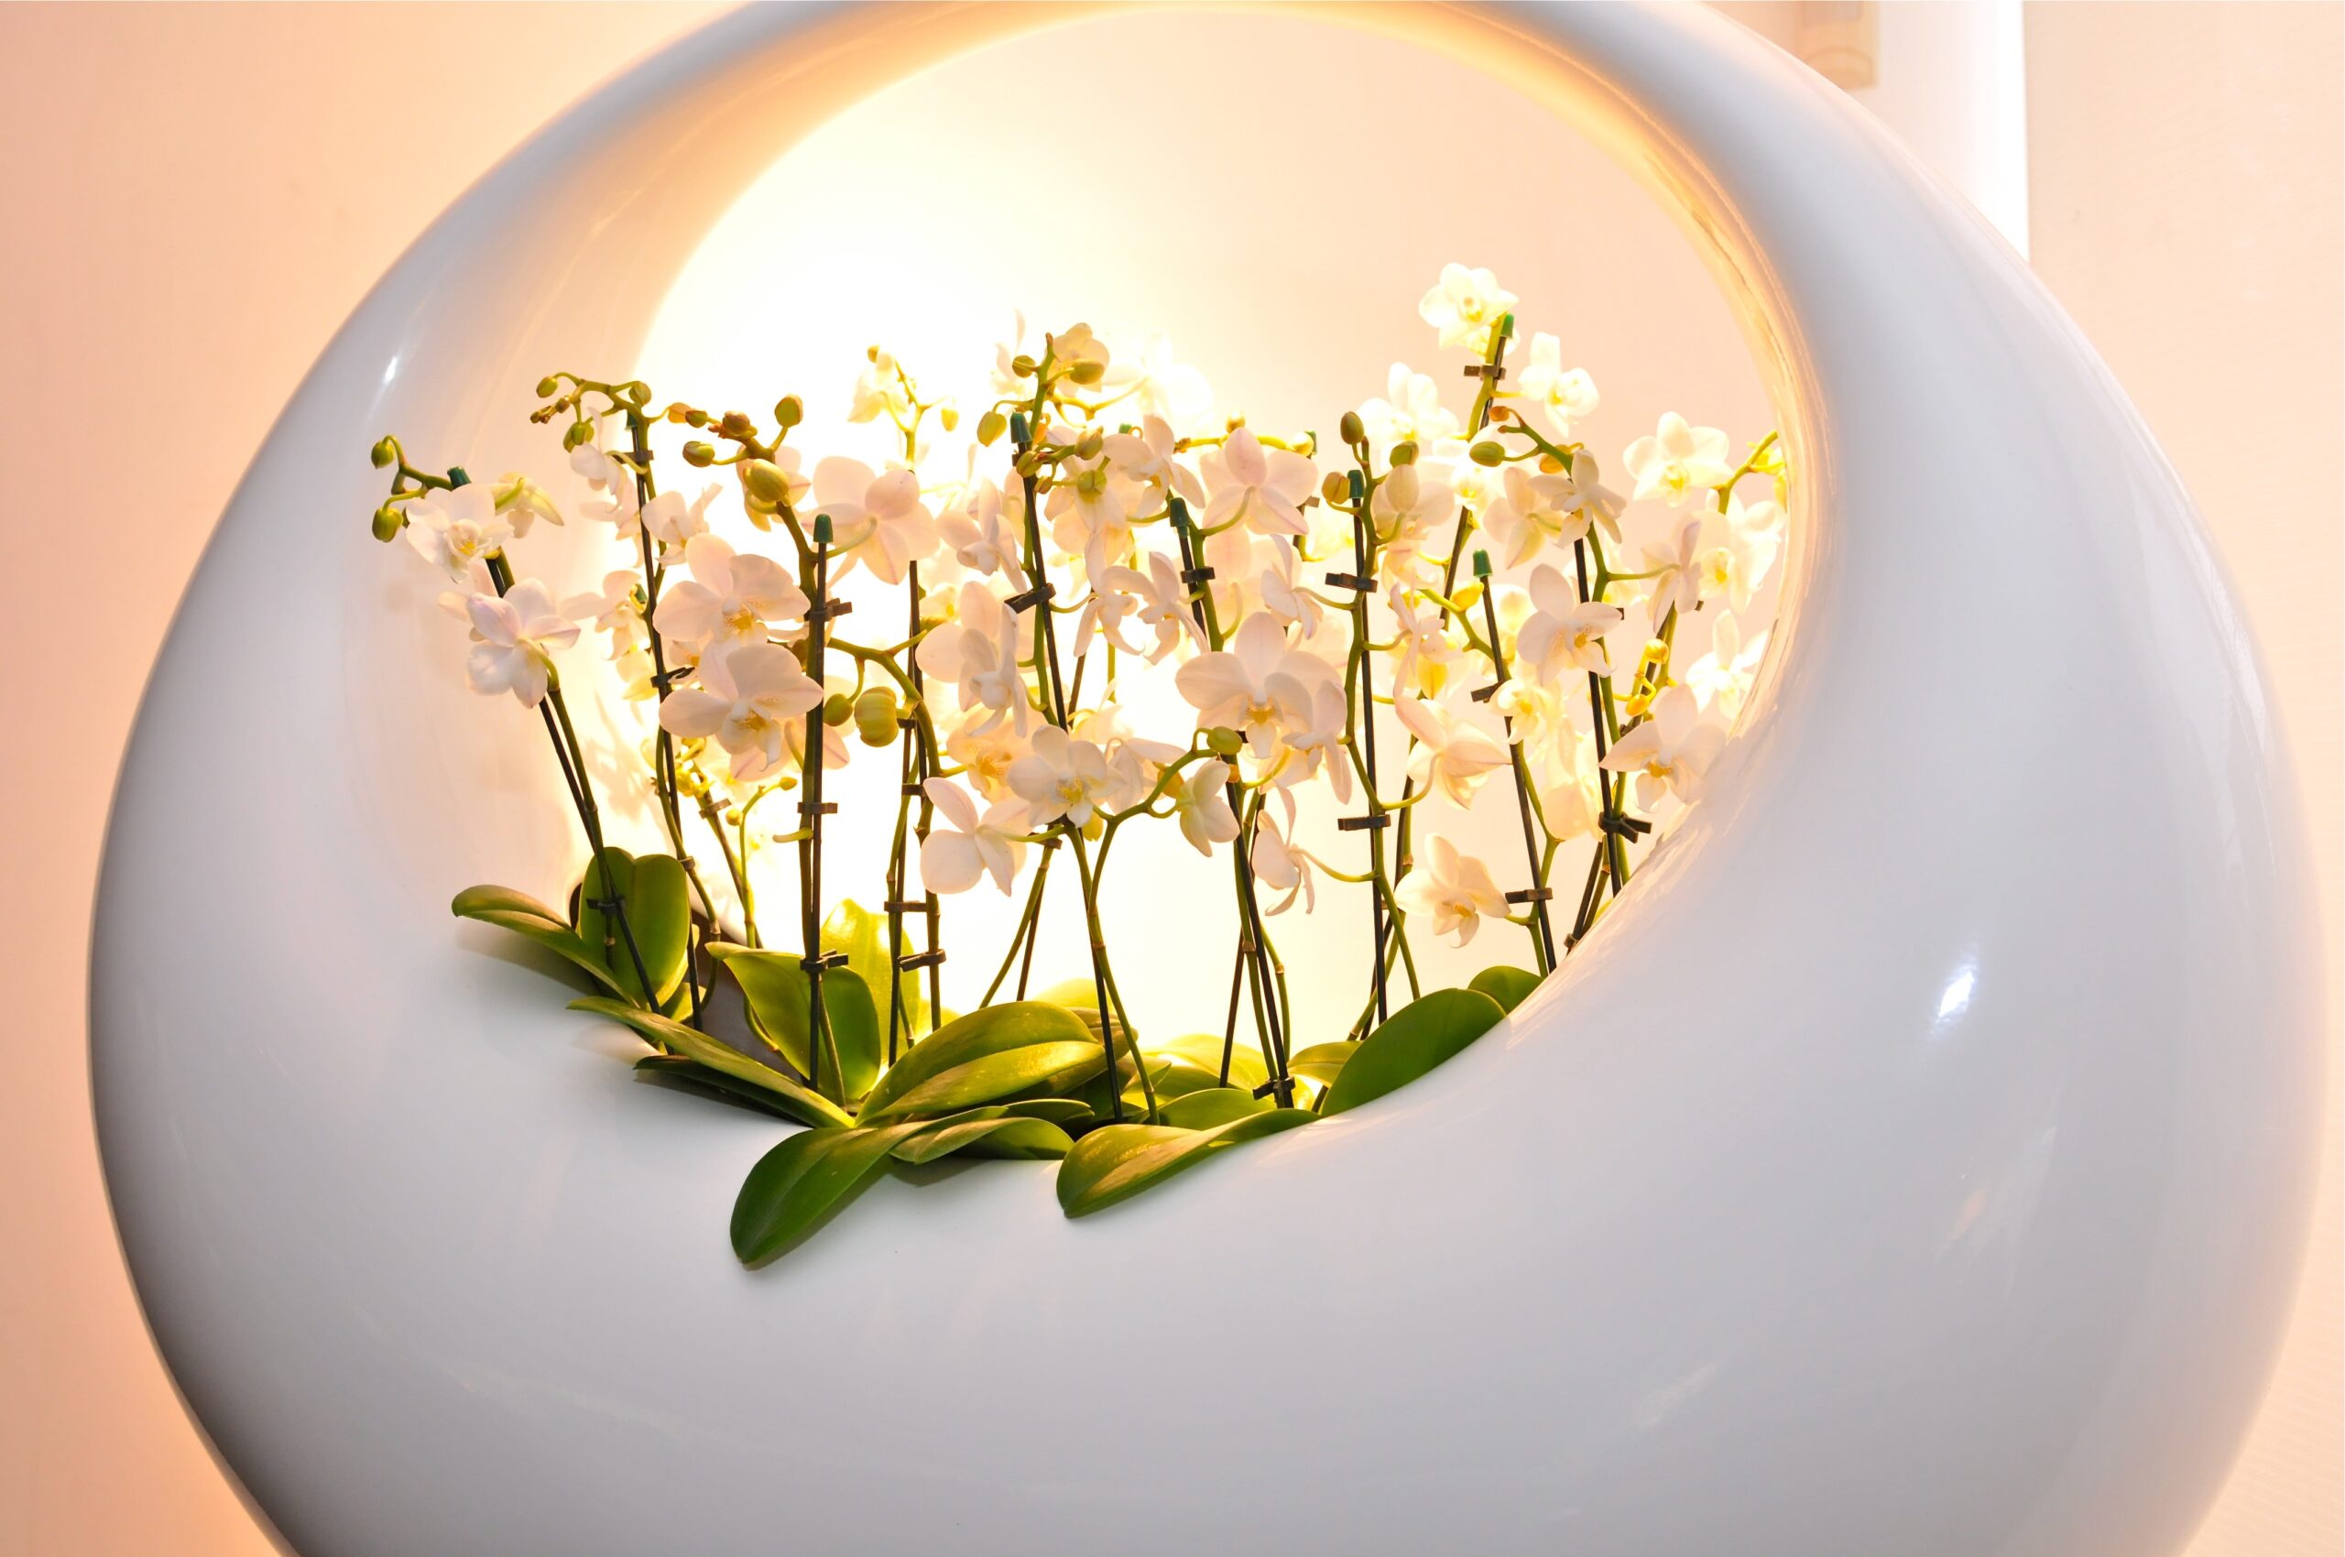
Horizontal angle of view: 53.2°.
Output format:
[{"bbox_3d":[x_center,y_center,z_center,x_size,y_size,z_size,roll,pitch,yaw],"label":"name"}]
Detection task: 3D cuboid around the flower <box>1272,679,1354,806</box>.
[{"bbox_3d":[0.057,-0.016,0.950,0.030,0.052,0.050,-8,3,-25],"label":"flower"}]

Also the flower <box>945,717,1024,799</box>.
[{"bbox_3d":[-0.079,-0.009,1.020,0.042,0.038,0.026,1,8,-18],"label":"flower"}]

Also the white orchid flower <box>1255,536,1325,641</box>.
[{"bbox_3d":[0.057,-0.092,1.140,0.047,0.051,0.025,-5,1,-43],"label":"white orchid flower"}]

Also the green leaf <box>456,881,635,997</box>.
[{"bbox_3d":[-0.304,0.078,1.130,0.100,0.032,0.050,26,-7,-18],"label":"green leaf"}]

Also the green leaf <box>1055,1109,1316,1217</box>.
[{"bbox_3d":[0.007,0.162,0.990,0.118,0.028,0.042,-20,35,-19],"label":"green leaf"}]

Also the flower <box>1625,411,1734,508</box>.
[{"bbox_3d":[0.281,-0.177,1.300,0.060,0.053,0.026,-1,7,3],"label":"flower"}]

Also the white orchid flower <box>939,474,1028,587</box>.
[{"bbox_3d":[-0.079,-0.103,0.975,0.023,0.047,0.042,-9,7,-42],"label":"white orchid flower"}]

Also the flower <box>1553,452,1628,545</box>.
[{"bbox_3d":[0.177,-0.119,1.000,0.023,0.041,0.042,-9,6,-36],"label":"flower"}]

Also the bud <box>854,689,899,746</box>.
[{"bbox_3d":[-0.141,-0.029,1.120,0.023,0.029,0.025,1,6,45],"label":"bud"}]

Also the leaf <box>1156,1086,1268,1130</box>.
[{"bbox_3d":[0.019,0.162,1.140,0.050,0.025,0.085,0,6,39],"label":"leaf"}]

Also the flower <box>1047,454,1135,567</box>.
[{"bbox_3d":[-0.041,-0.136,1.190,0.052,0.058,0.028,-1,-9,9],"label":"flower"}]

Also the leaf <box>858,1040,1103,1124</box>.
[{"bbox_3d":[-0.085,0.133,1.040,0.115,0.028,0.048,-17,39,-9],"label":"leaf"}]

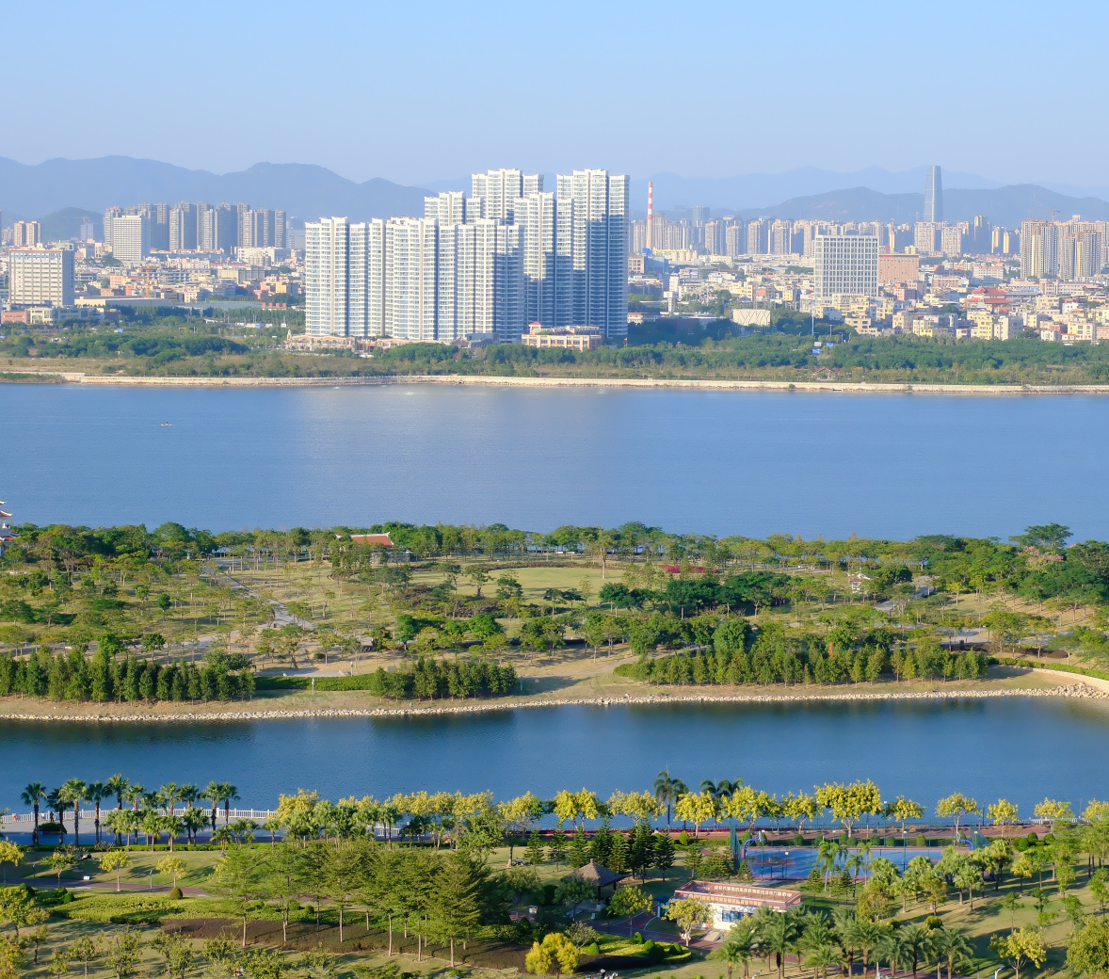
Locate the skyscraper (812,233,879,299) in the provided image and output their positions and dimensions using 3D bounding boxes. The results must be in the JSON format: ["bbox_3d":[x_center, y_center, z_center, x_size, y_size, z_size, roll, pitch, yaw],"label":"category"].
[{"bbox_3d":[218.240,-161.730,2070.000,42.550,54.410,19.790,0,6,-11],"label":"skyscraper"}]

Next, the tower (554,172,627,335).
[{"bbox_3d":[27.170,-165.030,1947.000,45.650,118.430,21.830,2,6,15],"label":"tower"}]

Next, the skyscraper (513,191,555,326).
[{"bbox_3d":[-11.150,-152.620,1893.000,28.750,100.740,19.770,2,6,15],"label":"skyscraper"}]

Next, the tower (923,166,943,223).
[{"bbox_3d":[1190.210,-892.660,8700.000,43.510,243.550,43.510,5,7,40],"label":"tower"}]

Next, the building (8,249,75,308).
[{"bbox_3d":[-426.220,-175.950,2310.000,48.170,48.810,22.080,2,6,15],"label":"building"}]

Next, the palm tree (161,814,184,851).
[{"bbox_3d":[-49.297,44.426,357.853,2.960,4.820,2.960,1,6,0],"label":"palm tree"}]

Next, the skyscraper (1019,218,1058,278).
[{"bbox_3d":[562.330,-277.580,3220.000,36.490,71.300,21.120,-1,6,-15],"label":"skyscraper"}]

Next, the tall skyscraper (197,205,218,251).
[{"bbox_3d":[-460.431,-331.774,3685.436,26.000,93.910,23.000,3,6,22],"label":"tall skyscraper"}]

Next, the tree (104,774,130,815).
[{"bbox_3d":[-56.330,41.220,357.000,3.450,9.310,3.450,0,6,-9],"label":"tree"}]

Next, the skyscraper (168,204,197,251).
[{"bbox_3d":[-488.740,-340.940,3650.000,30.560,71.440,21.690,2,6,15],"label":"skyscraper"}]

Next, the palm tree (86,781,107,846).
[{"bbox_3d":[-59.490,42.142,360.778,2.990,8.570,2.990,1,6,0],"label":"palm tree"}]

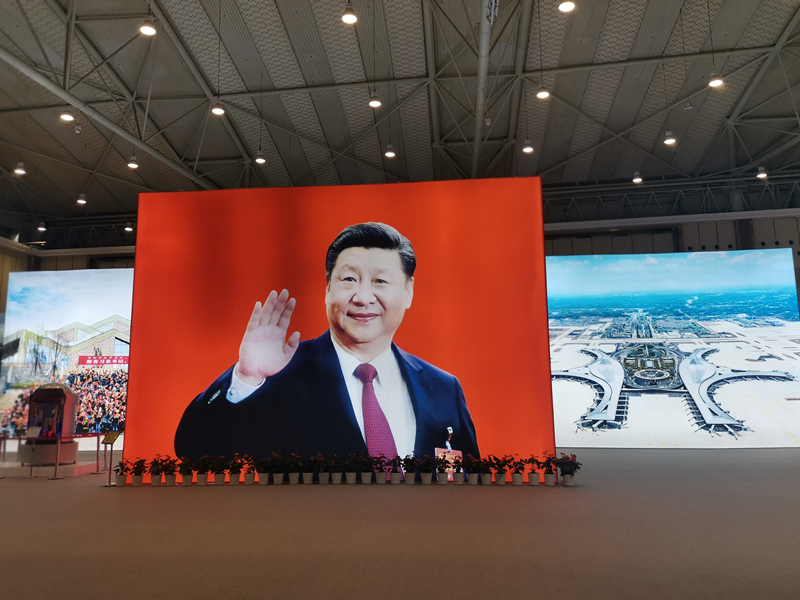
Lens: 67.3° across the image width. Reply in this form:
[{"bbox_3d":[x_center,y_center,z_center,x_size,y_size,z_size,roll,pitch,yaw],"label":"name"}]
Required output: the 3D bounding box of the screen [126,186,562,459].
[{"bbox_3d":[-1.309,0.601,12.263,8.457,5.990,0.450,-1,-9,5],"label":"screen"}]

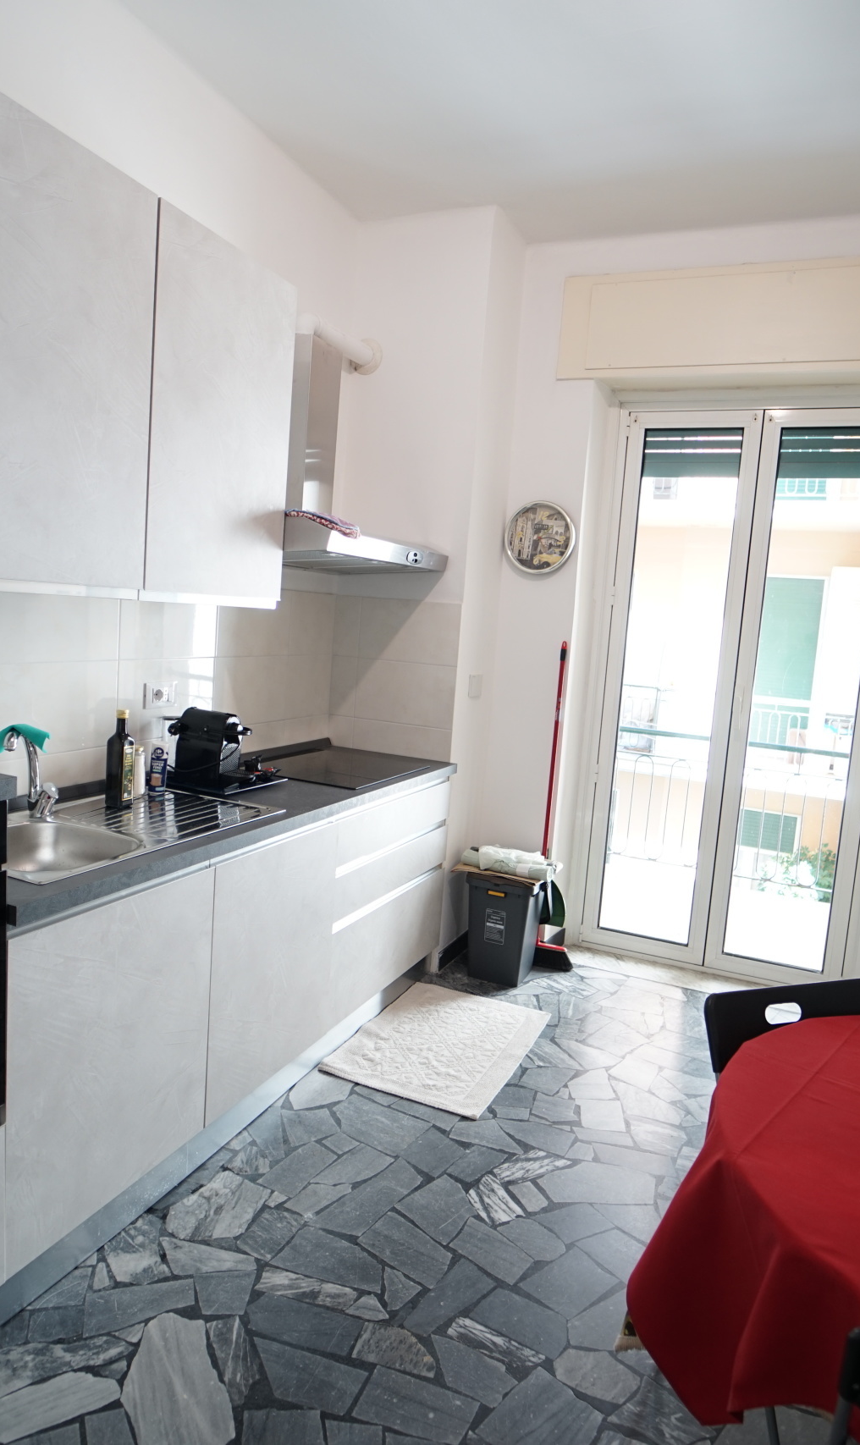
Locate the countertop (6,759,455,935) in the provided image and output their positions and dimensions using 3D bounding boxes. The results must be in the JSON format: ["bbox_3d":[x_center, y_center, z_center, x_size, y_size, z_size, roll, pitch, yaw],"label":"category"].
[{"bbox_3d":[-0.626,0.257,2.699,0.635,0.044,2.100,7,8,25],"label":"countertop"}]

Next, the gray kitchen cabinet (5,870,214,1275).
[{"bbox_3d":[-0.984,0.717,2.078,0.607,0.758,0.603,7,8,25],"label":"gray kitchen cabinet"}]

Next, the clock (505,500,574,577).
[{"bbox_3d":[0.473,-0.799,3.662,0.311,0.311,0.044,7,7,21],"label":"clock"}]

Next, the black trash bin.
[{"bbox_3d":[0.337,0.856,3.611,0.286,0.459,0.316,7,7,21],"label":"black trash bin"}]

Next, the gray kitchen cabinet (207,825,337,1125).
[{"bbox_3d":[-0.722,0.666,2.617,0.607,0.758,0.601,7,8,25],"label":"gray kitchen cabinet"}]

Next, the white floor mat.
[{"bbox_3d":[0.044,1.129,3.012,0.553,0.015,0.810,7,7,24],"label":"white floor mat"}]

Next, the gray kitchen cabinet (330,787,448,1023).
[{"bbox_3d":[-0.404,0.604,3.273,0.607,0.758,0.861,7,8,25],"label":"gray kitchen cabinet"}]

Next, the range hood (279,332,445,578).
[{"bbox_3d":[-0.330,-0.975,3.035,0.524,0.771,0.889,7,7,24],"label":"range hood"}]

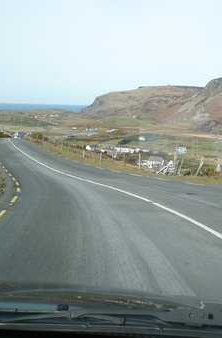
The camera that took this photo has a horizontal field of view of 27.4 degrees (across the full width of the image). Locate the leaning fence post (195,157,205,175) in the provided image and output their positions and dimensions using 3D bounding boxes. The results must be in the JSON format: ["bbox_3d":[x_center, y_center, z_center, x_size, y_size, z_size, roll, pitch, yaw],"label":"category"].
[{"bbox_3d":[4.936,-0.122,25.300,0.240,1.100,0.180,23,7,5],"label":"leaning fence post"}]

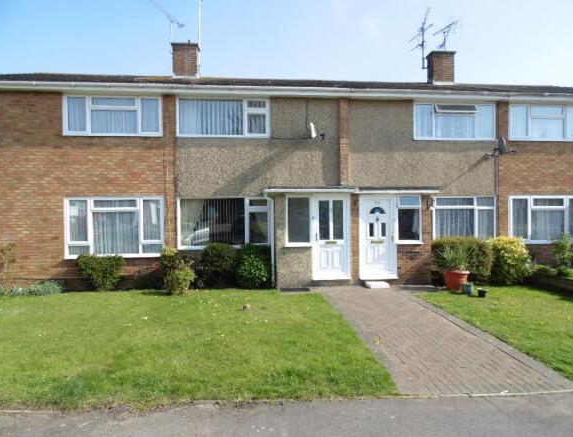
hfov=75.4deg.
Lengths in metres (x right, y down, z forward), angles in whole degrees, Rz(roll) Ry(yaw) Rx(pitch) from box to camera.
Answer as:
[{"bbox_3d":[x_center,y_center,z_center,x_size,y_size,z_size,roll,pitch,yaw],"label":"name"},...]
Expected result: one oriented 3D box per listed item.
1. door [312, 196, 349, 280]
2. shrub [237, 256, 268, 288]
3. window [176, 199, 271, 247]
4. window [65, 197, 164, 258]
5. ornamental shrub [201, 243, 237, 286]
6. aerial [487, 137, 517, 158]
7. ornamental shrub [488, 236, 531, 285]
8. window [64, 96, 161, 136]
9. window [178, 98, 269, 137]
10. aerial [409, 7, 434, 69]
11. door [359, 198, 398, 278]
[{"bbox_3d":[1.039,0.448,8.635,0.918,1.987,0.100,-1,1,-6],"label":"door"},{"bbox_3d":[-0.783,1.266,8.930,0.760,0.820,0.700,-1,1,-6],"label":"shrub"},{"bbox_3d":[-1.578,0.133,9.442,2.338,1.308,0.100,-1,1,-6],"label":"window"},{"bbox_3d":[-4.241,0.227,9.178,2.338,1.506,0.100,-1,1,-6],"label":"window"},{"bbox_3d":[-1.644,1.126,9.020,0.901,1.084,0.820,-1,1,-6],"label":"ornamental shrub"},{"bbox_3d":[5.804,-1.903,9.930,0.600,0.580,0.520,0,1,6],"label":"aerial"},{"bbox_3d":[5.637,1.061,9.300,1.080,1.218,0.980,-1,1,-6],"label":"ornamental shrub"},{"bbox_3d":[-4.296,-2.522,9.181,2.379,0.976,0.100,-1,1,-6],"label":"window"},{"bbox_3d":[-1.586,-2.545,9.383,2.338,0.993,0.100,-1,1,-6],"label":"window"},{"bbox_3d":[4.701,-6.210,12.850,0.600,1.900,1.000,-1,1,-16],"label":"aerial"},{"bbox_3d":[2.203,0.456,8.881,0.950,2.039,0.100,-1,1,-6],"label":"door"}]

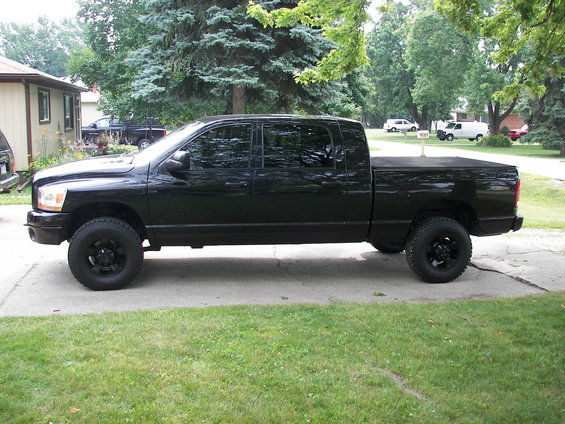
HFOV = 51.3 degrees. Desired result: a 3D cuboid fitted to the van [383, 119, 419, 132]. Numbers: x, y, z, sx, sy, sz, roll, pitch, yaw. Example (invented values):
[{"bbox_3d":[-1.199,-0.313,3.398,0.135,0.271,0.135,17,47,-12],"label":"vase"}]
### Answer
[{"bbox_3d":[16.460,-11.907,81.086,4.900,1.780,1.950,-1,9,-10],"label":"van"}]

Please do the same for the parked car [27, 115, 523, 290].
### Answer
[{"bbox_3d":[-0.038,-0.260,8.026,6.280,2.070,2.060,0,9,-9],"label":"parked car"}]

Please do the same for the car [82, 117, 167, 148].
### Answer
[{"bbox_3d":[-9.505,-4.354,33.493,5.790,1.950,2.020,0,9,-9],"label":"car"}]

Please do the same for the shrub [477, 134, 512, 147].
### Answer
[{"bbox_3d":[19.570,-6.541,54.002,3.000,1.120,2.600,4,9,19],"label":"shrub"}]

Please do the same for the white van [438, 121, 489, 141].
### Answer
[{"bbox_3d":[19.799,-8.772,64.359,5.550,2.120,2.030,-1,9,-11],"label":"white van"}]

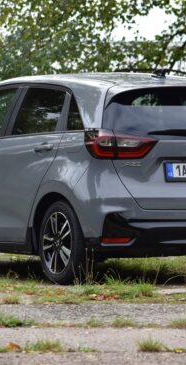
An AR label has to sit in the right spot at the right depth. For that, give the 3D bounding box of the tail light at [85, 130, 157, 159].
[{"bbox_3d":[0.194,-0.263,21.968,0.440,0.200,0.300,0,1,-27],"label":"tail light"}]

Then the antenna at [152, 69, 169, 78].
[{"bbox_3d":[0.472,-0.764,22.606,0.065,0.070,0.180,0,1,-27],"label":"antenna"}]

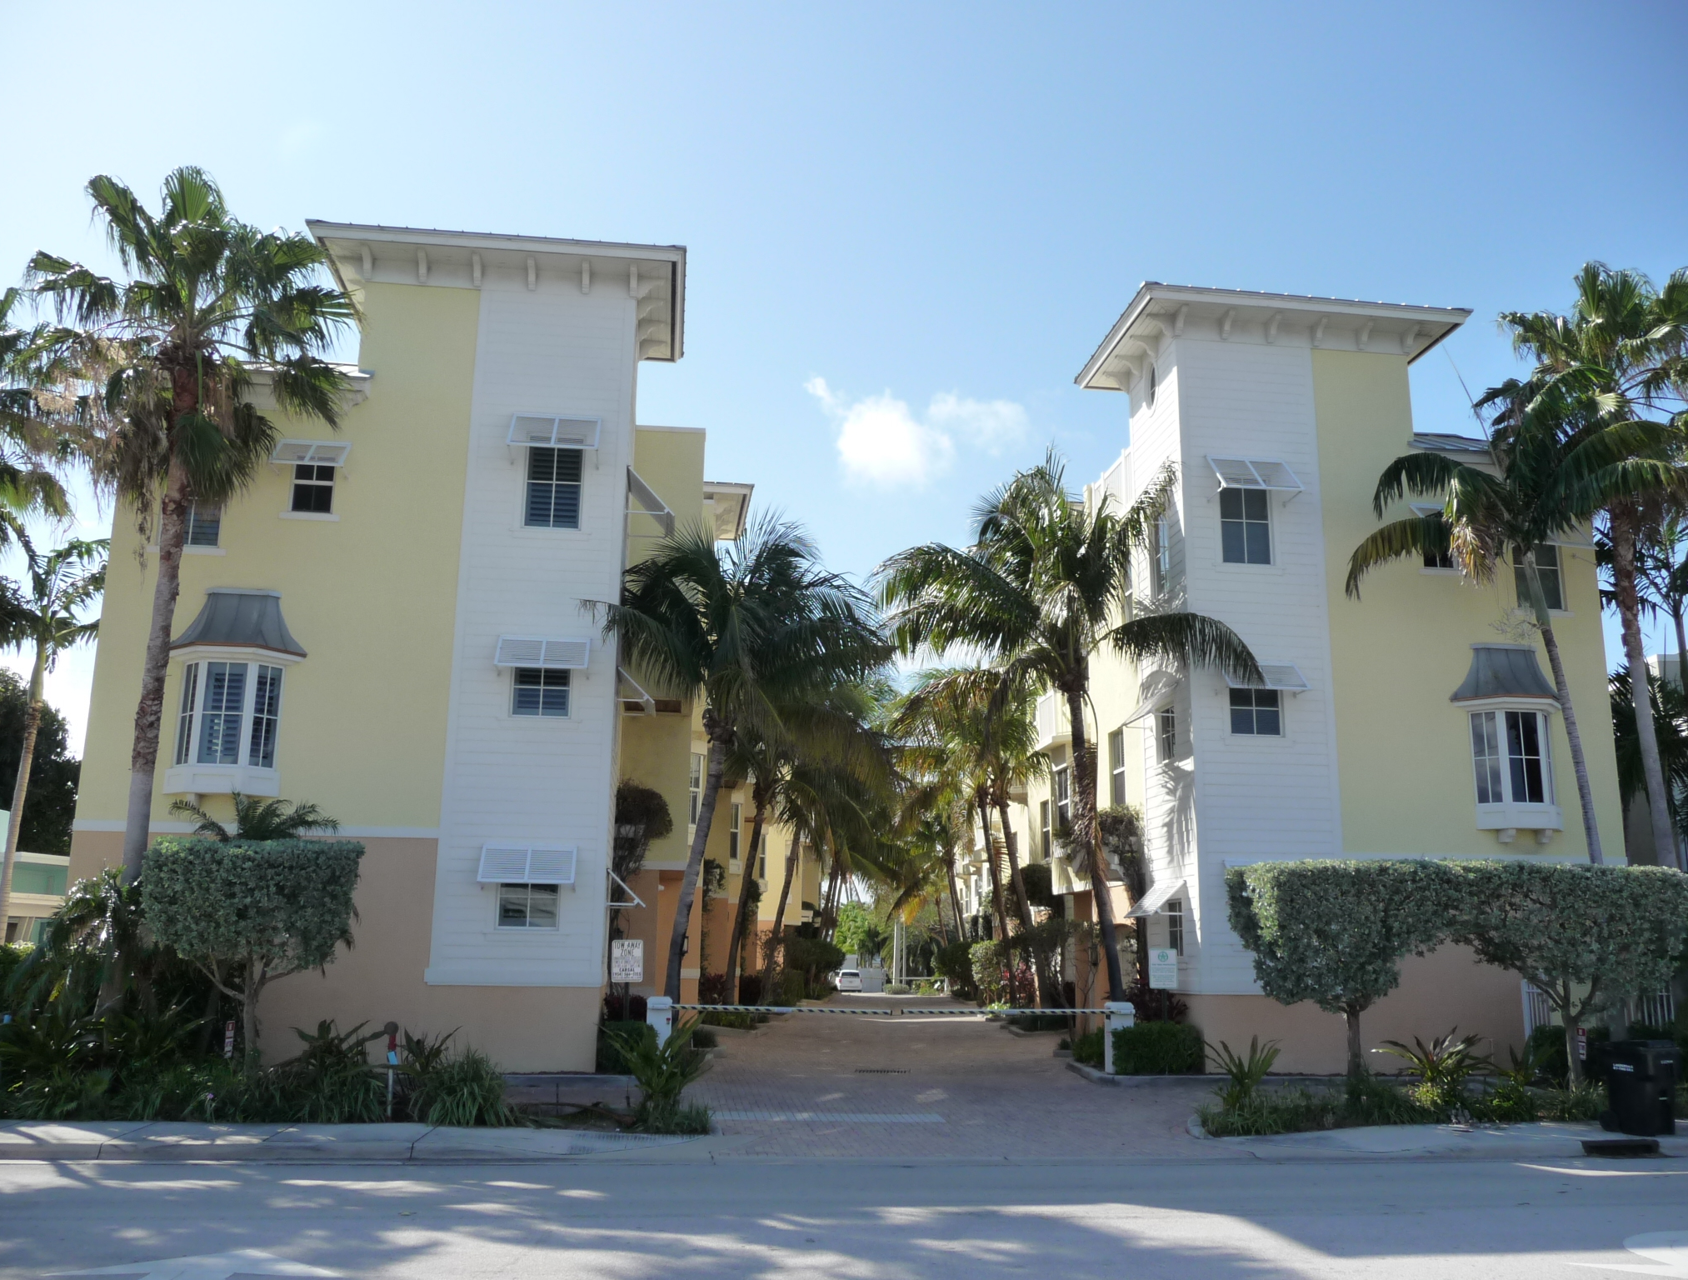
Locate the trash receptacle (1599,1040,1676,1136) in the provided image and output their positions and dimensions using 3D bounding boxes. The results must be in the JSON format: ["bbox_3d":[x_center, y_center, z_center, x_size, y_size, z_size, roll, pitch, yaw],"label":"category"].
[{"bbox_3d":[9.394,5.296,16.464,0.600,1.050,0.720,8,-15,-29],"label":"trash receptacle"}]

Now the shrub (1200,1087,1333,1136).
[{"bbox_3d":[4.796,5.336,15.792,1.450,0.500,1.000,2,-13,-7],"label":"shrub"}]

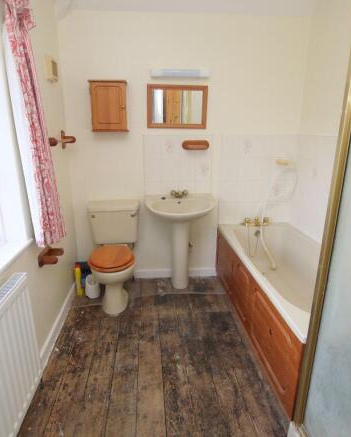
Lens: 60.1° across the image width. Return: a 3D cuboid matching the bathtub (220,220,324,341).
[{"bbox_3d":[0.836,0.538,2.201,0.710,0.533,1.675,-1,16,-5],"label":"bathtub"}]

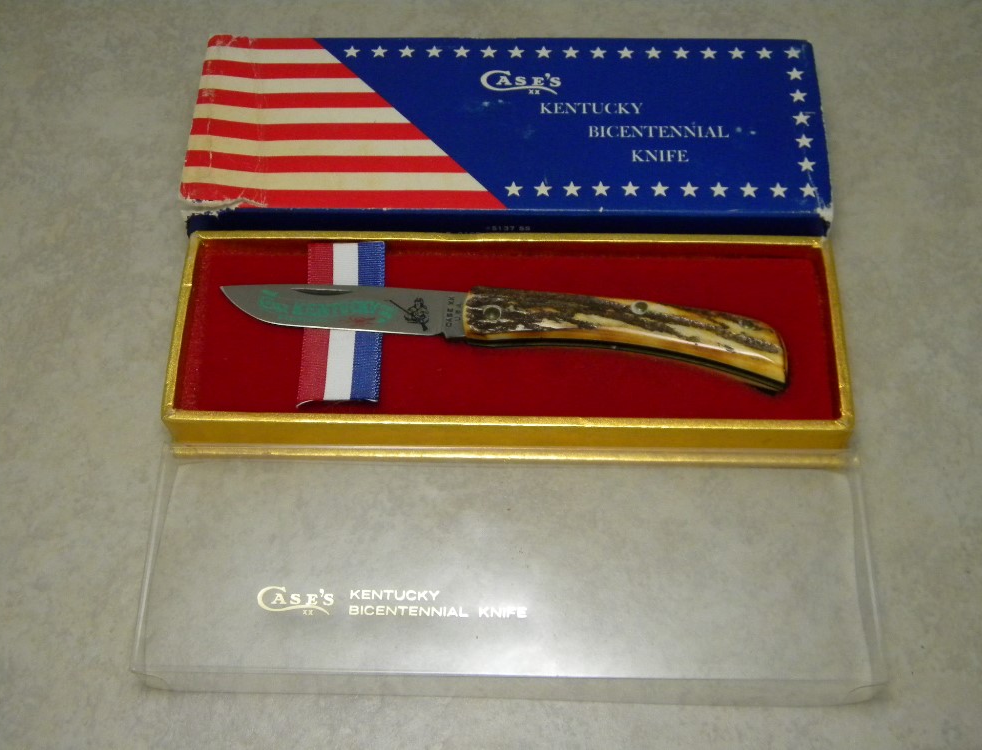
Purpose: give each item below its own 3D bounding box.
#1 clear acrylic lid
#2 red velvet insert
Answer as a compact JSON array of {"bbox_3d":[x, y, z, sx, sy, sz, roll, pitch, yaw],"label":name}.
[{"bbox_3d":[0.005,0.051,0.319,0.193,0.015,0.065,1,64,1],"label":"clear acrylic lid"},{"bbox_3d":[0.005,-0.011,0.341,0.183,0.011,0.056,1,64,1],"label":"red velvet insert"}]

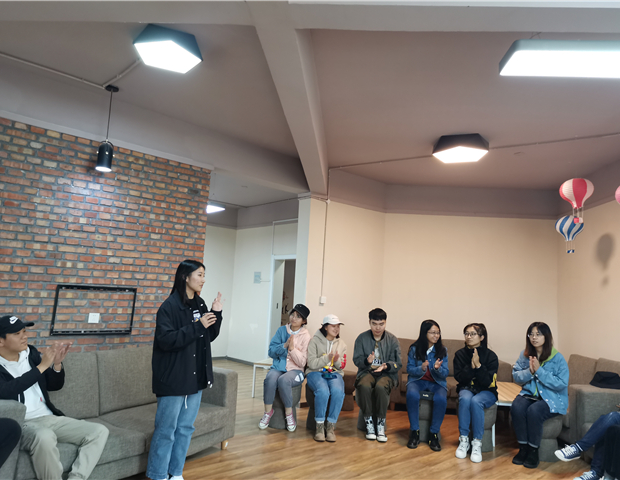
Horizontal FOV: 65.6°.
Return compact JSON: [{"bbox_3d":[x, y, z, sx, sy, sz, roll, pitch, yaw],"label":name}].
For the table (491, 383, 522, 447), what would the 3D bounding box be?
[{"bbox_3d":[2.185,1.928,5.368,0.620,0.455,1.270,3,-6,5],"label":"table"}]

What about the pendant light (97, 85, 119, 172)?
[{"bbox_3d":[-1.716,-0.945,4.088,0.145,0.730,0.145,3,-6,5],"label":"pendant light"}]

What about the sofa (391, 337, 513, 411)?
[{"bbox_3d":[1.856,1.821,6.460,1.700,0.870,0.750,3,-6,5],"label":"sofa"}]

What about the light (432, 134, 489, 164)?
[{"bbox_3d":[1.590,-0.961,5.065,0.570,0.140,0.560,3,-6,5],"label":"light"}]

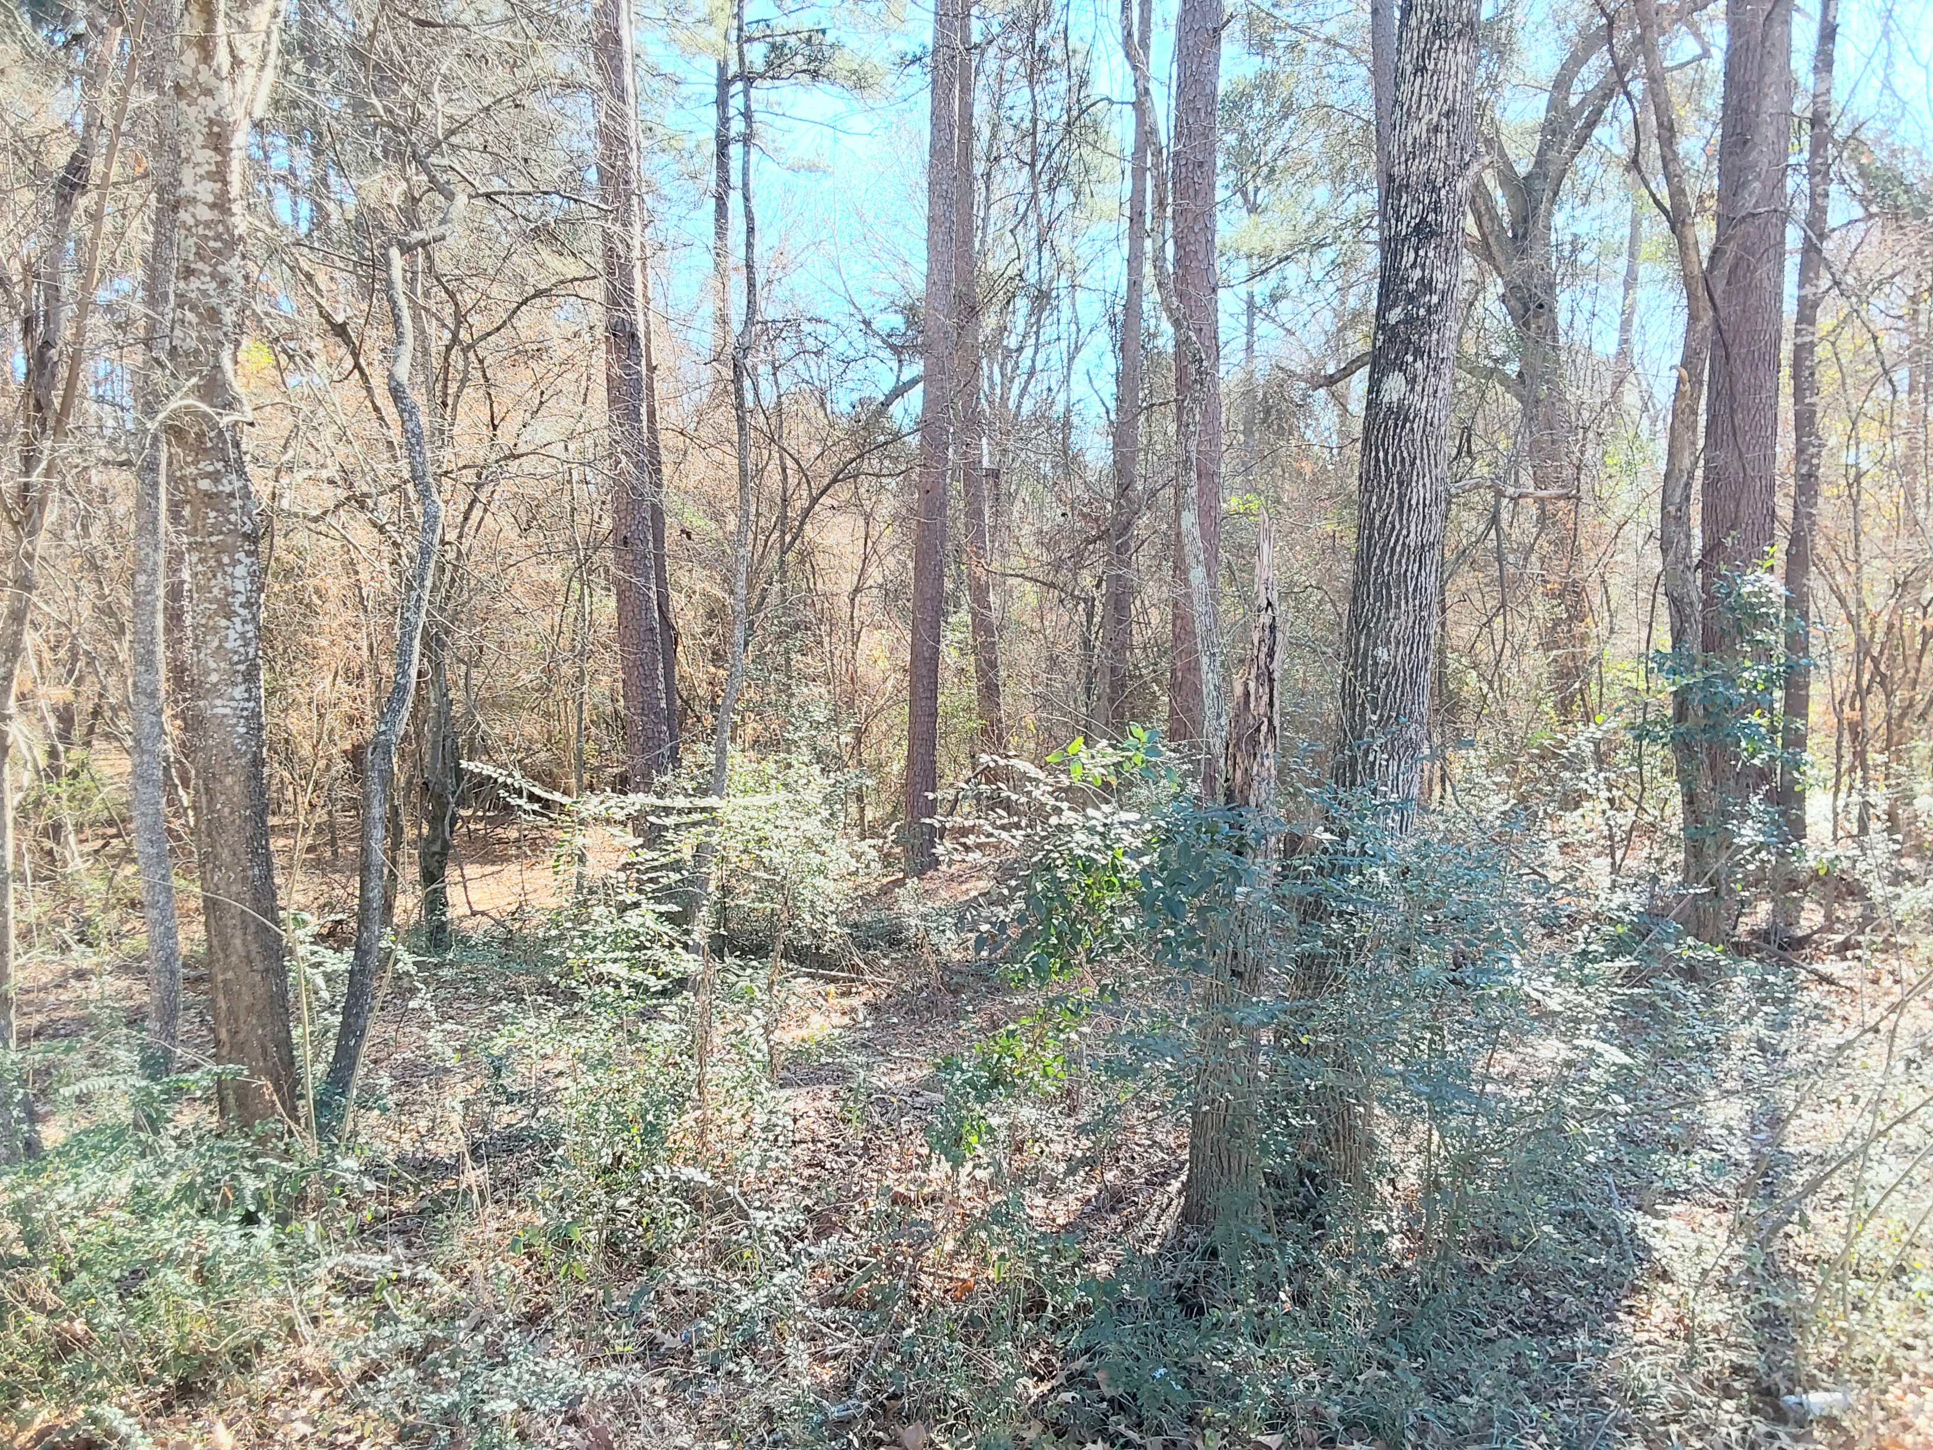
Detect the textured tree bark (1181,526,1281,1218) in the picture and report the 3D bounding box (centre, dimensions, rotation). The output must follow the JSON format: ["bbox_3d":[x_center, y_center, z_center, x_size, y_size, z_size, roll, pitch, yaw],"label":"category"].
[{"bbox_3d":[0.686,0.389,4.100,0.186,1.850,0.240,2,6,10],"label":"textured tree bark"}]

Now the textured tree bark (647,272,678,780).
[{"bbox_3d":[-2.329,-1.528,12.000,0.240,3.762,0.240,0,6,-11],"label":"textured tree bark"}]

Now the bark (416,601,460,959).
[{"bbox_3d":[-2.534,0.270,7.500,0.173,1.637,0.170,-1,6,-19],"label":"bark"}]

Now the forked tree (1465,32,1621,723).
[{"bbox_3d":[5.131,-2.981,14.000,0.961,5.820,0.900,3,6,19],"label":"forked tree"}]

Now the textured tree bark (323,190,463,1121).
[{"bbox_3d":[-1.789,-0.185,4.900,0.352,2.798,0.320,-1,6,-20],"label":"textured tree bark"}]

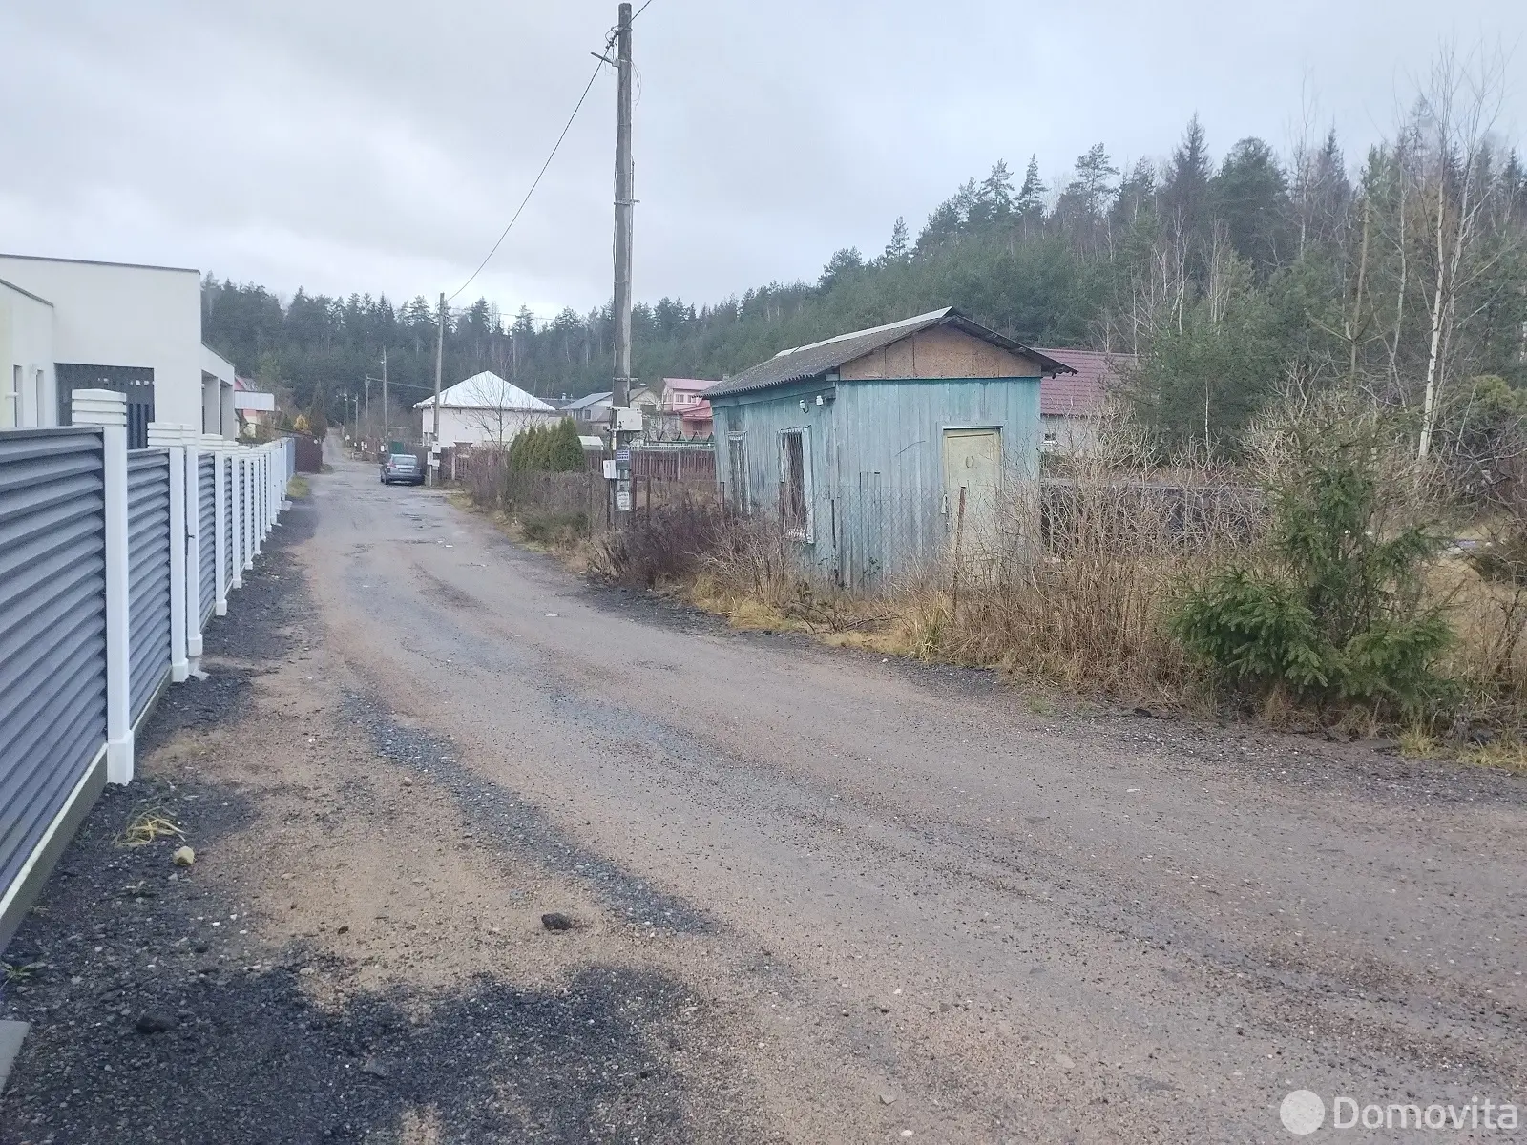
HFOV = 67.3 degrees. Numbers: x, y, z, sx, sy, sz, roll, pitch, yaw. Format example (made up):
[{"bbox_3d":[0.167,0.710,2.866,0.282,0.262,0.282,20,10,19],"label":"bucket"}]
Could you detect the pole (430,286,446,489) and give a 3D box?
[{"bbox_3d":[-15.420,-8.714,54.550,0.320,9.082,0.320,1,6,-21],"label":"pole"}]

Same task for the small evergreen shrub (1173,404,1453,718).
[{"bbox_3d":[3.592,-0.098,7.500,1.700,1.950,1.600,3,6,25],"label":"small evergreen shrub"}]

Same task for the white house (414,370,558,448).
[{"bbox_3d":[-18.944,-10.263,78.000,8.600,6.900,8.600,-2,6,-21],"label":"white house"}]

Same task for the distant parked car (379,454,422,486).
[{"bbox_3d":[-18.186,-5.182,57.800,1.780,1.470,4.400,-2,6,-22],"label":"distant parked car"}]

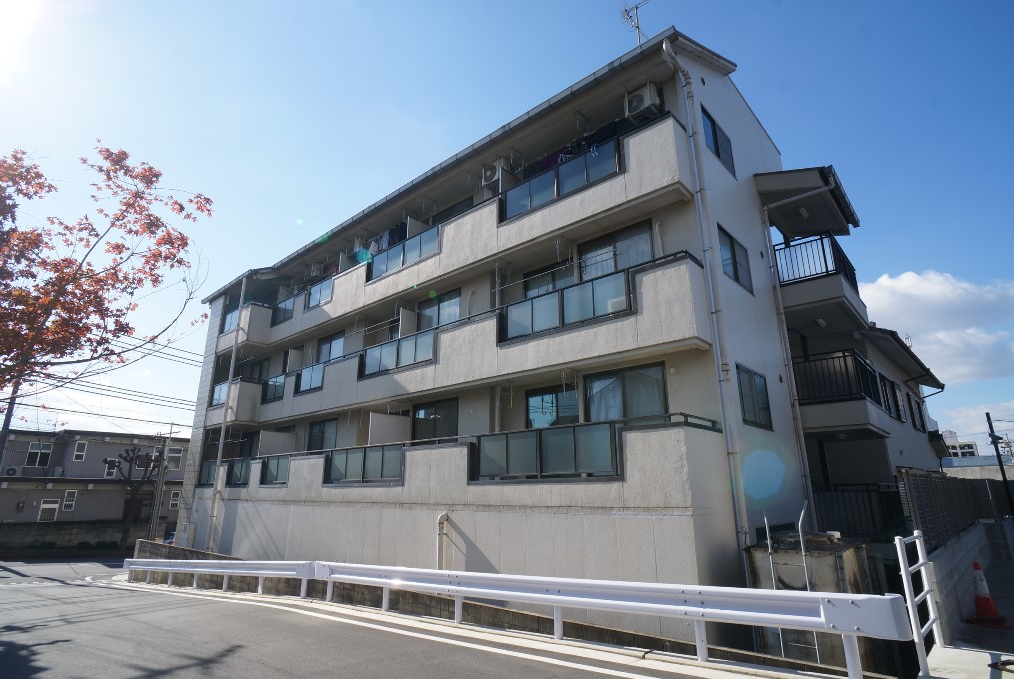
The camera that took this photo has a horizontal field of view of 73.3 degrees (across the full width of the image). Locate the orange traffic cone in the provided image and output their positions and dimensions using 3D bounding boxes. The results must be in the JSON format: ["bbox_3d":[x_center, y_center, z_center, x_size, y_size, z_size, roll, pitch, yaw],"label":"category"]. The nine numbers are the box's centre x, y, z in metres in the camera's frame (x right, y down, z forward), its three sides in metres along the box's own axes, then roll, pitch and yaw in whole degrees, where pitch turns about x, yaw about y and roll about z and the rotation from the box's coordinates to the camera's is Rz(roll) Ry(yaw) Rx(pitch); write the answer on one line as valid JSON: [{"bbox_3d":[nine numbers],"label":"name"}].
[{"bbox_3d":[5.898,3.134,8.454,0.400,0.700,0.400,-11,-19,30],"label":"orange traffic cone"}]

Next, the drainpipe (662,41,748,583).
[{"bbox_3d":[3.569,-0.479,11.822,0.220,9.900,1.100,-13,-20,35],"label":"drainpipe"}]

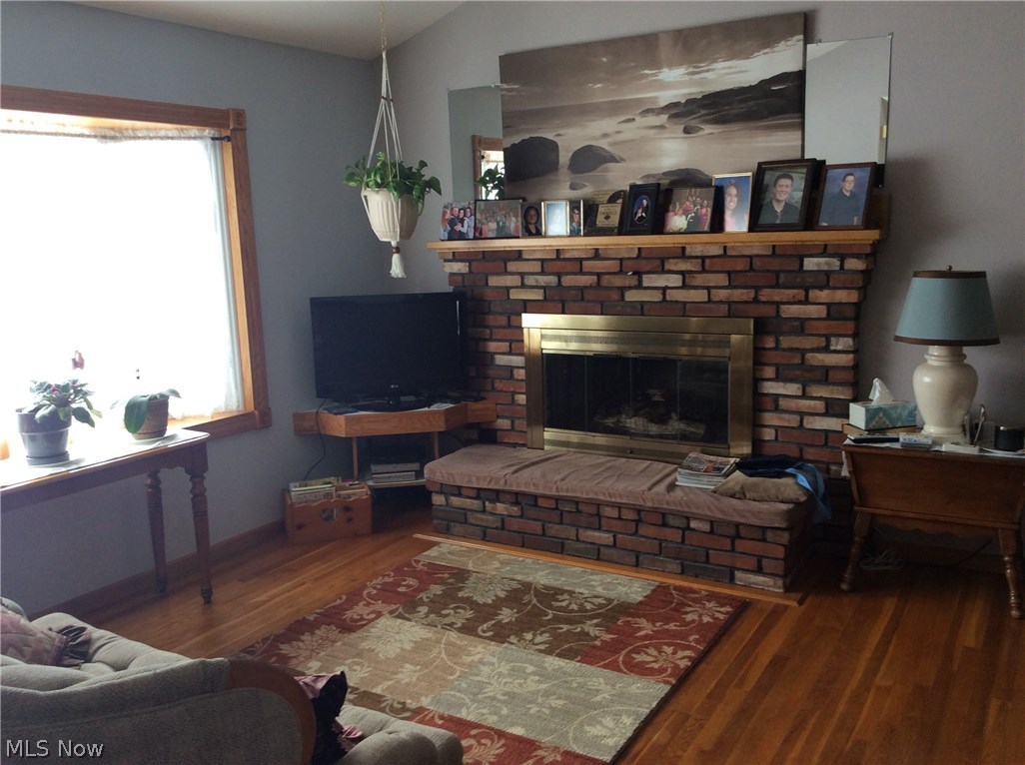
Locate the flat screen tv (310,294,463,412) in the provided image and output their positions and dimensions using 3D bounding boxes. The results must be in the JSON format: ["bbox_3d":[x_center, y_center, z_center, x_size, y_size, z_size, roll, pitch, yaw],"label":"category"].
[{"bbox_3d":[-0.645,-0.168,5.001,0.800,0.585,0.200,-3,10,-6],"label":"flat screen tv"}]

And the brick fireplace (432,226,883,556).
[{"bbox_3d":[0.524,0.054,4.478,2.252,1.465,0.605,4,11,31],"label":"brick fireplace"}]

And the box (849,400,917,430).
[{"bbox_3d":[1.561,0.137,3.986,0.238,0.093,0.122,-4,10,-11],"label":"box"}]

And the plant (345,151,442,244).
[{"bbox_3d":[-0.530,-0.811,4.149,0.420,0.387,0.390,-3,10,-7],"label":"plant"}]

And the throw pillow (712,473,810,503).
[{"bbox_3d":[1.091,0.431,4.052,0.400,0.100,0.340,3,11,27],"label":"throw pillow"}]

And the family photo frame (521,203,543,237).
[{"bbox_3d":[0.098,-0.811,4.732,0.130,0.178,0.030,4,6,31],"label":"family photo frame"}]

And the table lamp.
[{"bbox_3d":[1.733,-0.109,3.791,0.420,0.695,0.420,4,11,31],"label":"table lamp"}]

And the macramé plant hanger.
[{"bbox_3d":[-0.543,-1.041,4.110,0.270,1.161,0.260,-3,10,-7],"label":"macramé plant hanger"}]

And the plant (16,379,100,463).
[{"bbox_3d":[-1.744,0.146,3.636,0.295,0.320,0.270,-7,11,-26],"label":"plant"}]

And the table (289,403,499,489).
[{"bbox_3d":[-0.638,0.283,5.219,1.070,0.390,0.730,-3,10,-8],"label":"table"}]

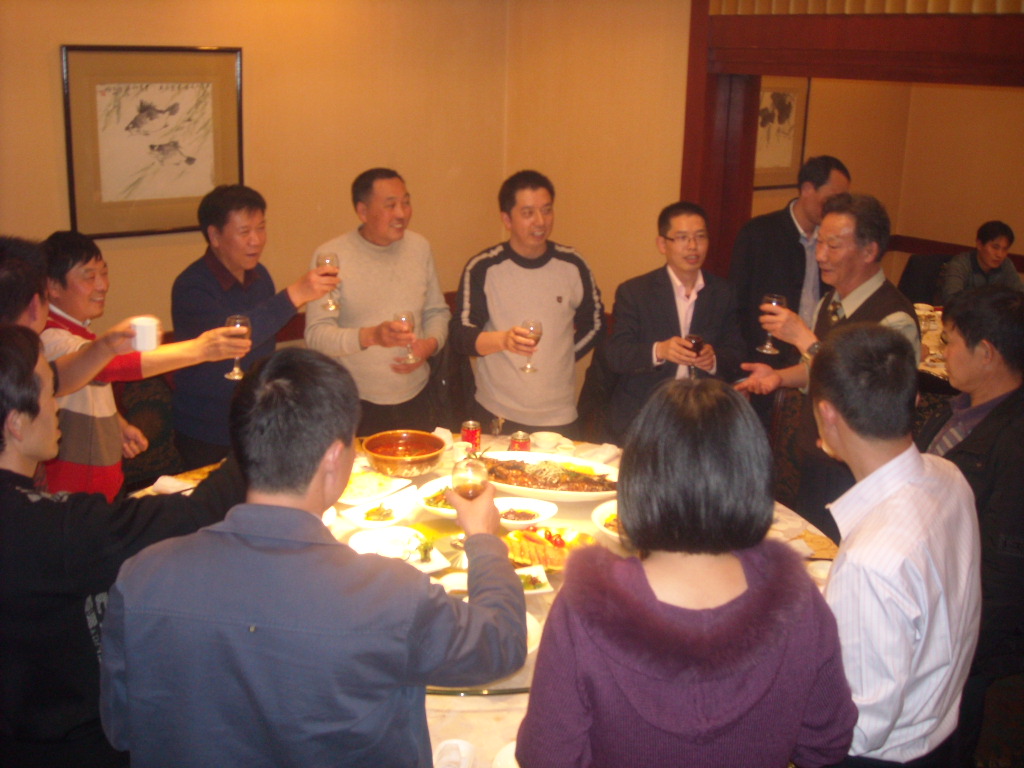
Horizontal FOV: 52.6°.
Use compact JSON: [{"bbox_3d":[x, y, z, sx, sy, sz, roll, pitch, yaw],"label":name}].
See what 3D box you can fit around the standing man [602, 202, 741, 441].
[{"bbox_3d":[0.560,0.141,3.779,0.490,1.588,0.420,0,18,-1],"label":"standing man"}]

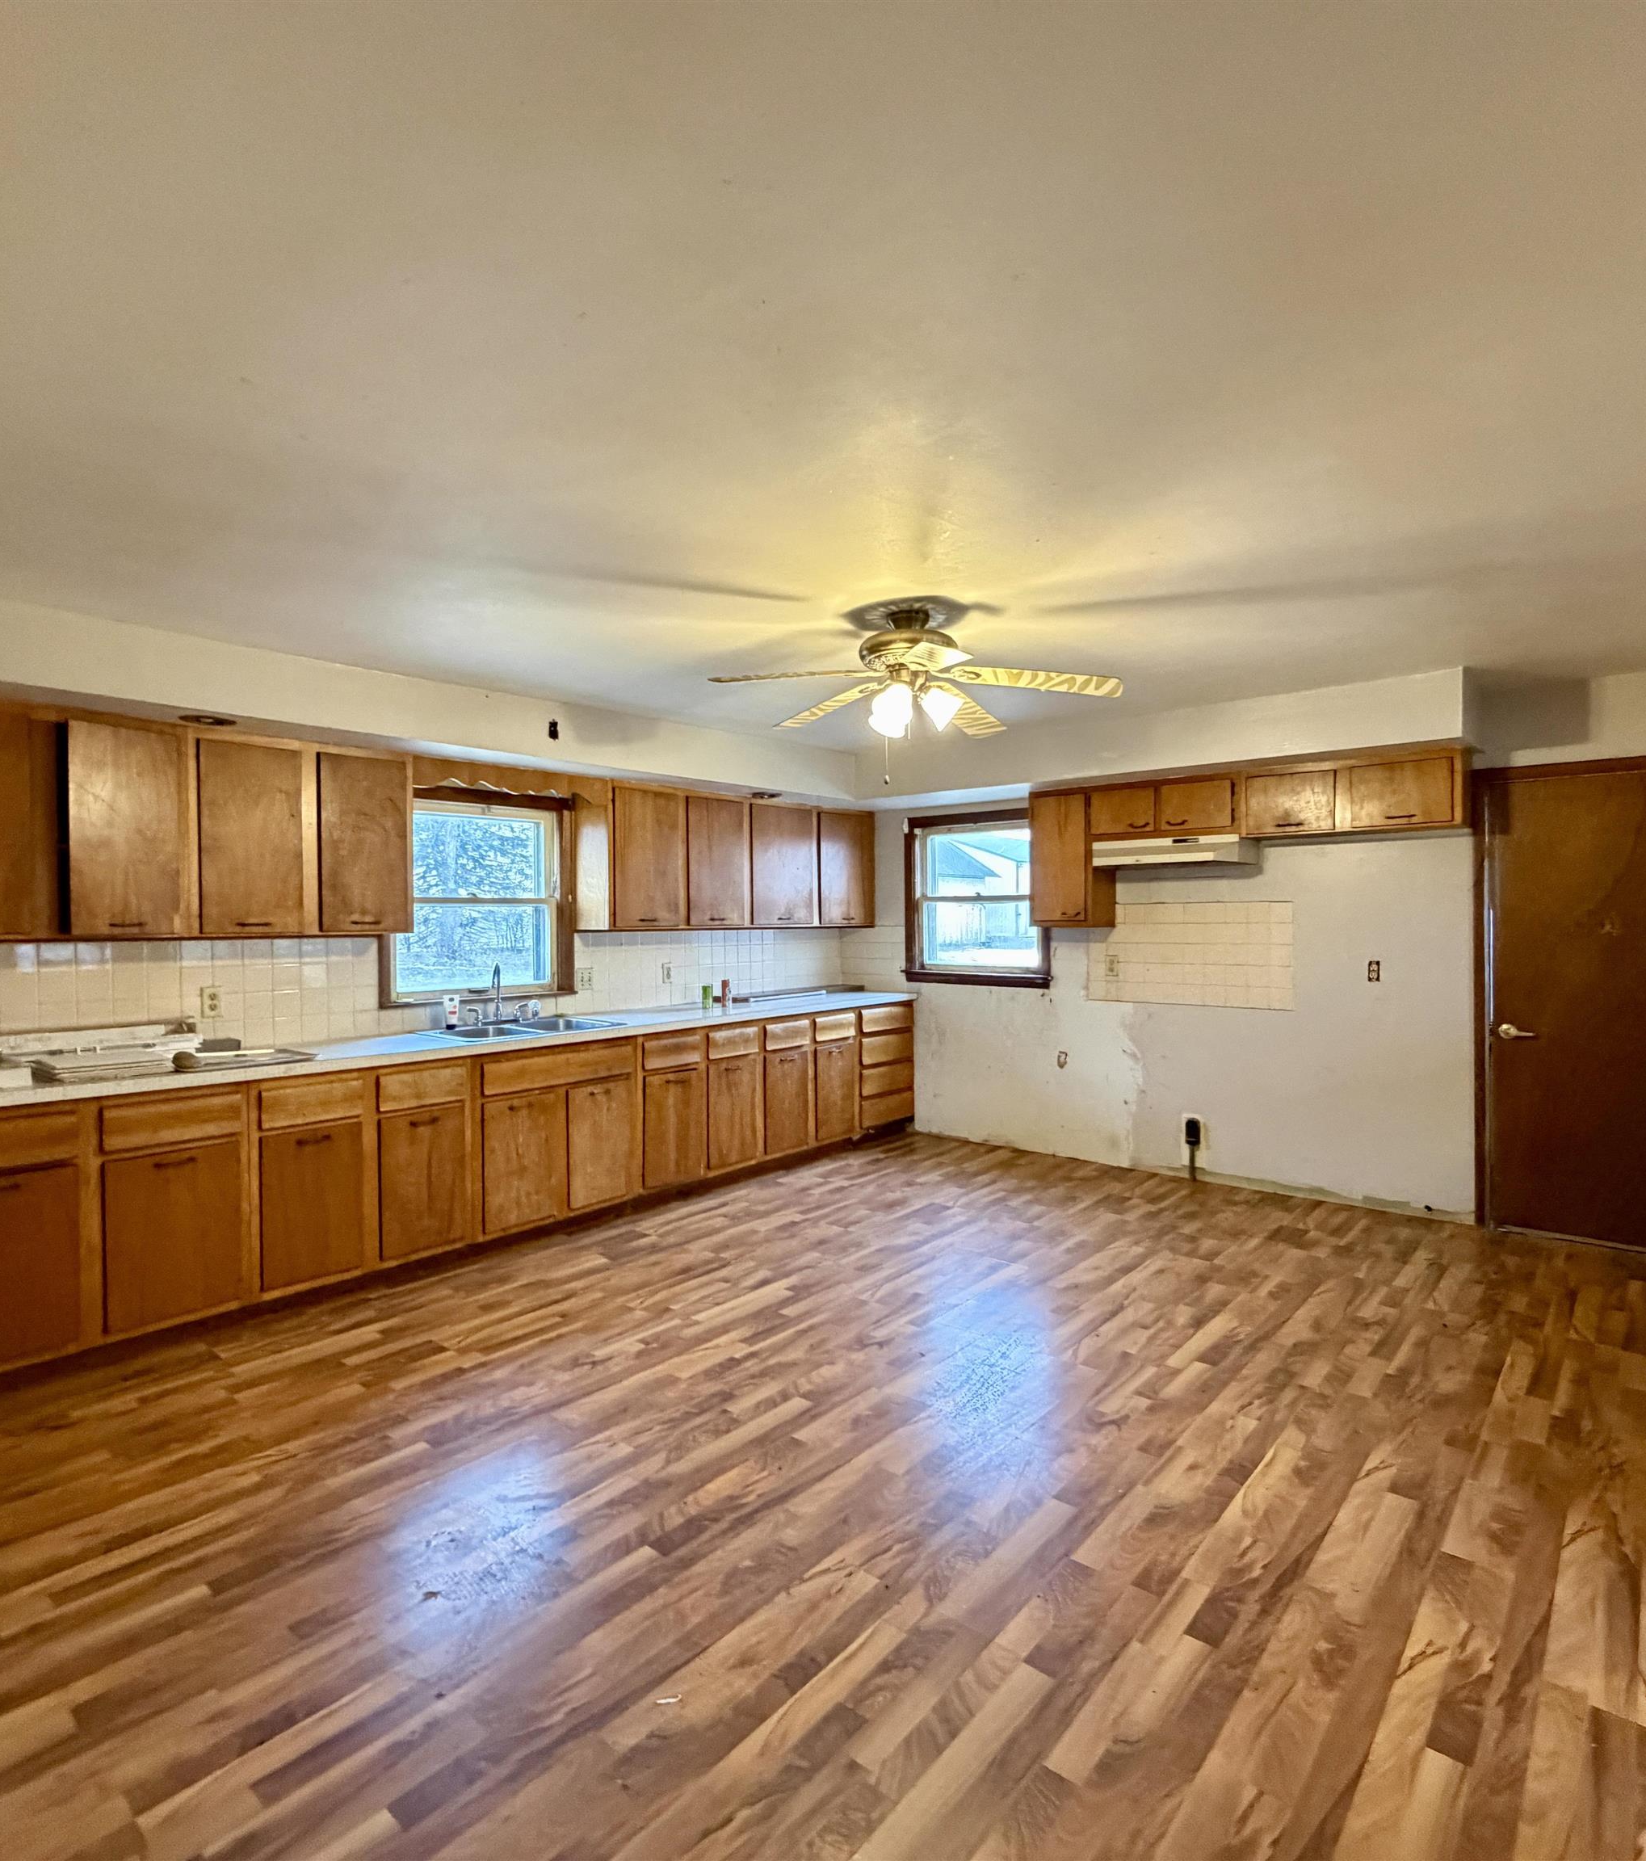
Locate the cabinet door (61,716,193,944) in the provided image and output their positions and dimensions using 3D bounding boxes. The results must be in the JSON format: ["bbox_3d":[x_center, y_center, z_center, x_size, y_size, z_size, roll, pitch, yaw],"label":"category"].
[{"bbox_3d":[-2.483,-0.356,3.565,0.030,0.742,0.369,0,1,31],"label":"cabinet door"}]

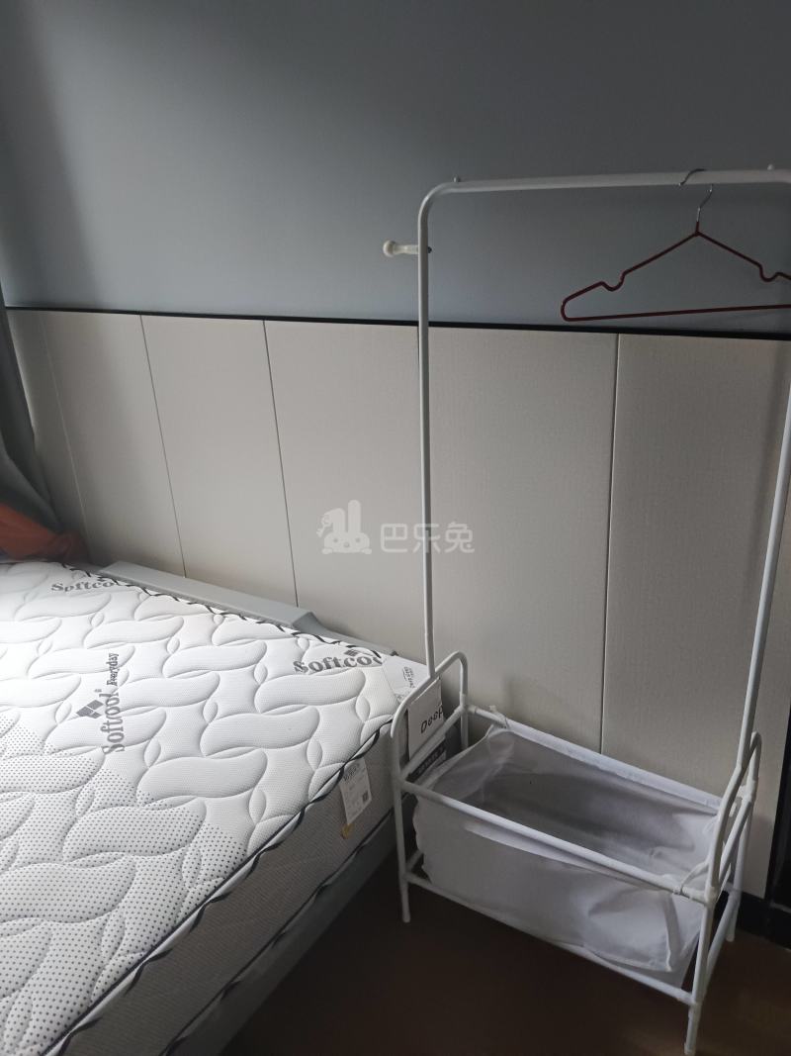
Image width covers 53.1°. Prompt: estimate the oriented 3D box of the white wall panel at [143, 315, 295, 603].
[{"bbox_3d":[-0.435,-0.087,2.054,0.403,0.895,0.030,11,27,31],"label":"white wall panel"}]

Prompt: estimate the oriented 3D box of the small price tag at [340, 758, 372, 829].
[{"bbox_3d":[-0.075,0.508,1.523,0.008,0.116,0.084,11,27,31],"label":"small price tag"}]

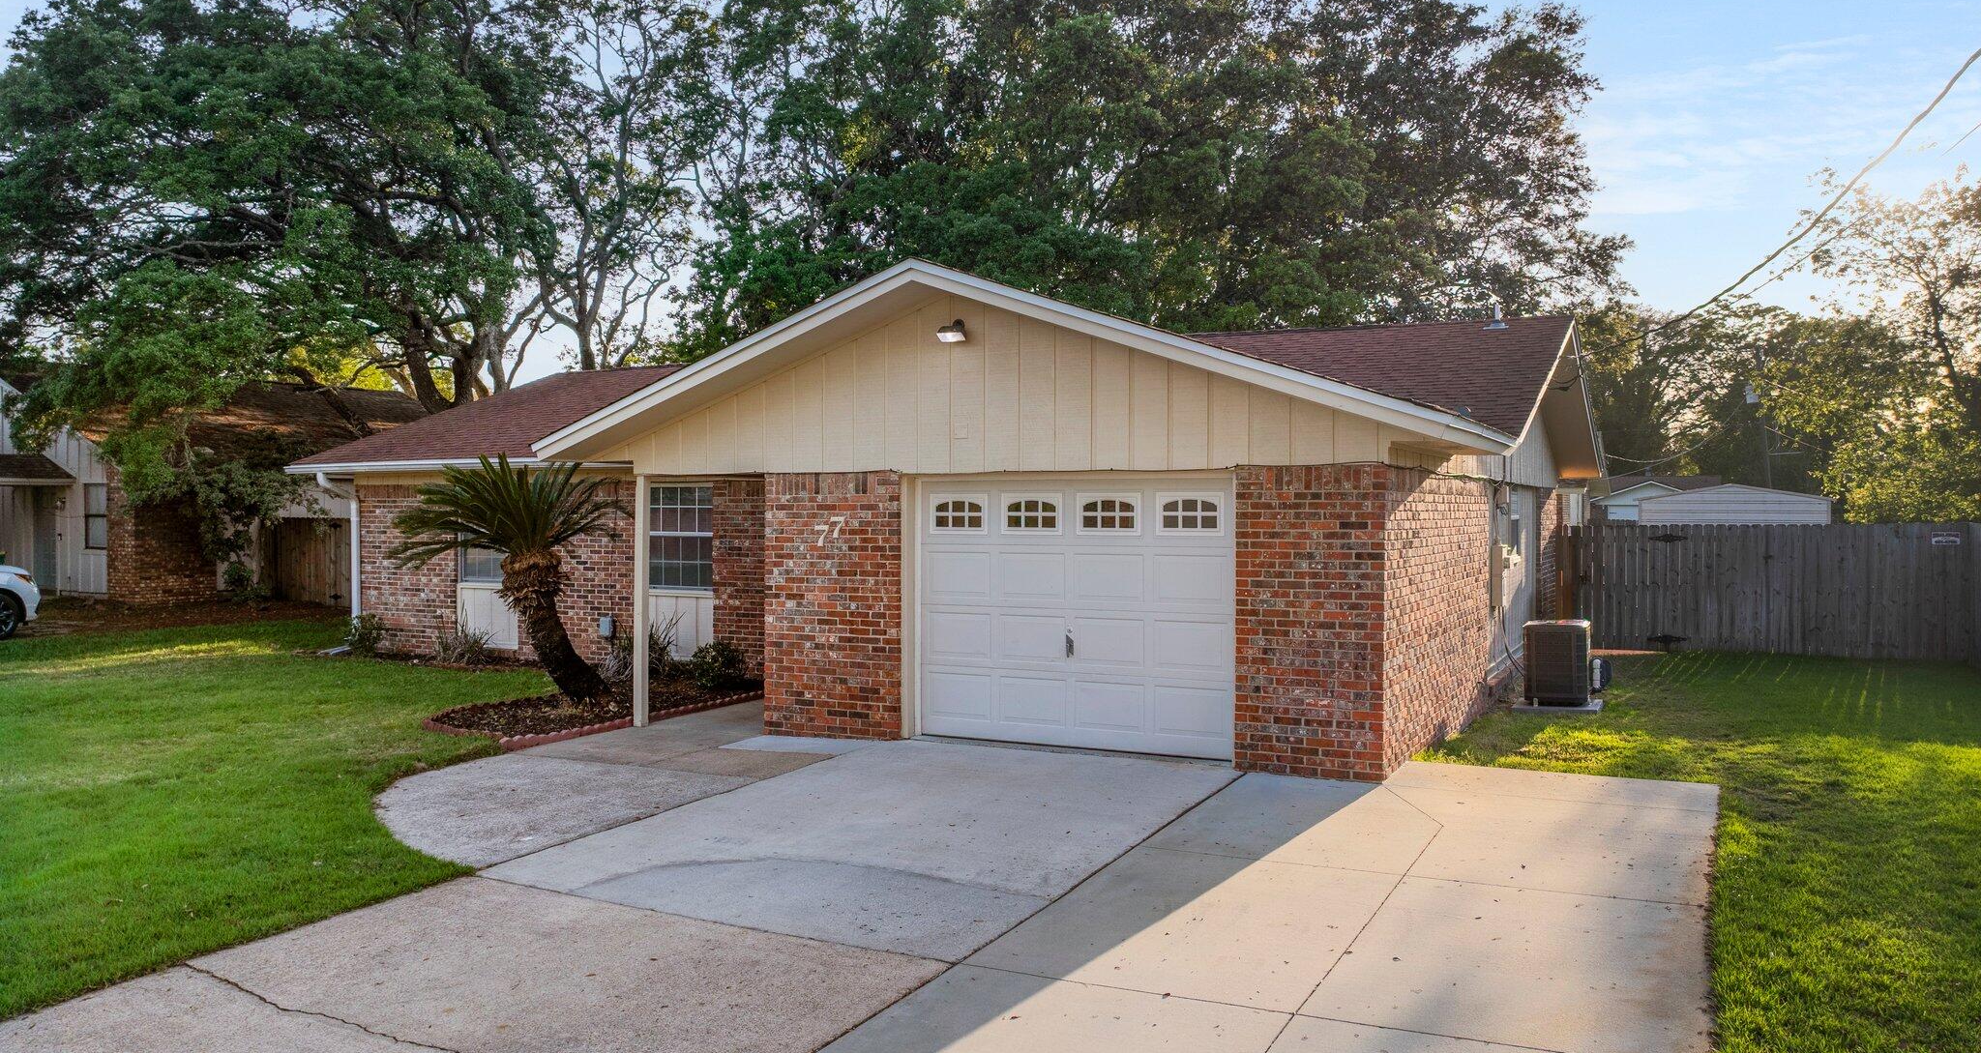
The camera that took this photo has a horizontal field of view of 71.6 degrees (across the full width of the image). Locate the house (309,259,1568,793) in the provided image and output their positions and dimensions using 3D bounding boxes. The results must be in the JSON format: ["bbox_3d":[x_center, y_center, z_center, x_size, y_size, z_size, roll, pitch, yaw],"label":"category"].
[{"bbox_3d":[-0.948,-0.519,19.017,16.270,4.380,15.250,1,1,27],"label":"house"}]

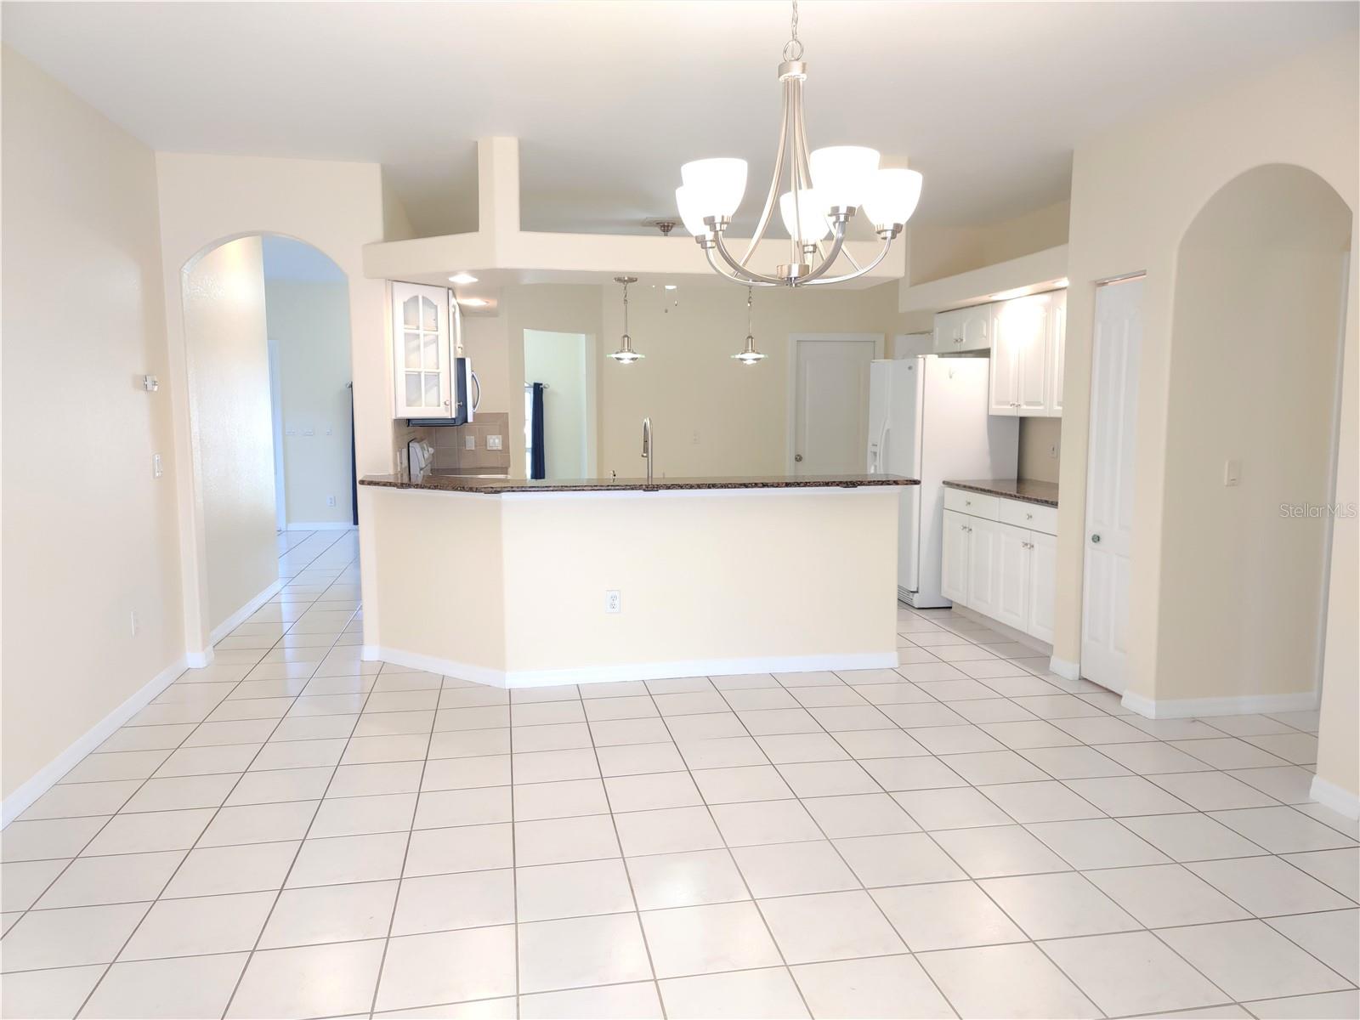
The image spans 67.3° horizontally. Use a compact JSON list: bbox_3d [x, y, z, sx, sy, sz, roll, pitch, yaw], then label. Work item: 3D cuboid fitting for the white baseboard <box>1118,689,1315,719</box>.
[{"bbox_3d":[2.602,0.914,4.941,0.884,0.082,0.252,-1,7,-10],"label":"white baseboard"}]

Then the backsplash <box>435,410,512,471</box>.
[{"bbox_3d":[-1.699,-0.557,8.228,0.633,0.453,0.012,-1,7,-10],"label":"backsplash"}]

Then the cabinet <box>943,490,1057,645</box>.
[{"bbox_3d":[2.302,0.320,6.429,0.633,0.834,1.617,-1,7,-10],"label":"cabinet"}]

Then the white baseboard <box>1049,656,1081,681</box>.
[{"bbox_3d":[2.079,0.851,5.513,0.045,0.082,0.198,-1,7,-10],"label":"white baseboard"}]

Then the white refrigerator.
[{"bbox_3d":[1.924,-0.230,7.598,0.816,1.754,0.872,-1,7,-10],"label":"white refrigerator"}]

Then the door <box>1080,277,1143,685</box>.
[{"bbox_3d":[2.198,-0.099,5.114,0.038,2.043,0.442,-1,7,-10],"label":"door"}]

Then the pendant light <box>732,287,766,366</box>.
[{"bbox_3d":[0.381,-1.016,5.568,0.200,0.447,0.200,-1,7,-10],"label":"pendant light"}]

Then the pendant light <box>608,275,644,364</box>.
[{"bbox_3d":[-0.287,-1.010,5.448,0.200,0.447,0.200,-1,7,-10],"label":"pendant light"}]

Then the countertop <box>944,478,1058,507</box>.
[{"bbox_3d":[2.289,-0.113,6.373,0.656,0.040,1.609,-1,7,-10],"label":"countertop"}]

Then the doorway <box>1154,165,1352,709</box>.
[{"bbox_3d":[2.357,-0.165,4.188,0.150,2.402,0.953,-1,7,-10],"label":"doorway"}]

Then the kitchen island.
[{"bbox_3d":[-0.274,0.354,5.606,2.974,1.067,0.976,-1,7,-10],"label":"kitchen island"}]

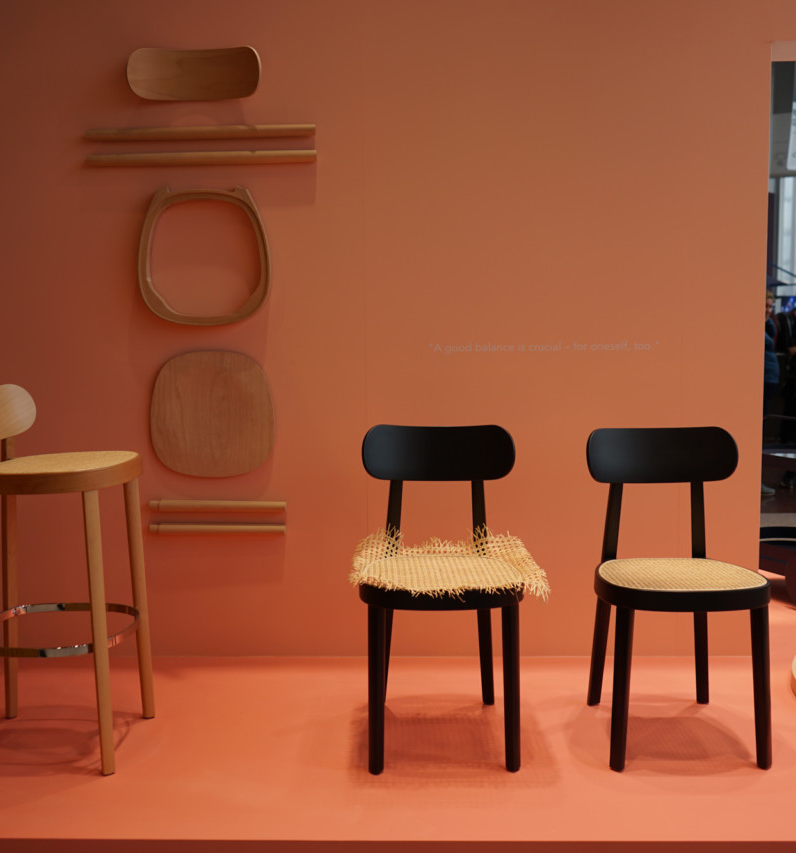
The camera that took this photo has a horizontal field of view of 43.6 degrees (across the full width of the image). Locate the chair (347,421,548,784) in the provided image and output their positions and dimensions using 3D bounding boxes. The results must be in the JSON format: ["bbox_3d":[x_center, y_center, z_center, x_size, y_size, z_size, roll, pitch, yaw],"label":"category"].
[{"bbox_3d":[0.126,0.439,2.707,0.475,0.831,0.503,-1,6,-2],"label":"chair"}]

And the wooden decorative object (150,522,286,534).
[{"bbox_3d":[-0.600,0.339,3.326,0.457,0.035,0.036,0,6,2],"label":"wooden decorative object"}]

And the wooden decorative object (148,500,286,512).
[{"bbox_3d":[-0.600,0.265,3.319,0.459,0.035,0.036,0,6,2],"label":"wooden decorative object"}]

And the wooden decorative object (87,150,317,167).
[{"bbox_3d":[-0.632,-0.860,3.201,0.743,0.042,0.043,0,6,2],"label":"wooden decorative object"}]

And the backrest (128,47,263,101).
[{"bbox_3d":[-0.642,-1.112,3.135,0.421,0.167,0.085,0,6,2],"label":"backrest"}]

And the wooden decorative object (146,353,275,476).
[{"bbox_3d":[-0.615,-0.043,3.292,0.415,0.418,0.025,0,6,2],"label":"wooden decorative object"}]

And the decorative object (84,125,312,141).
[{"bbox_3d":[-0.633,-0.941,3.192,0.742,0.042,0.043,0,6,2],"label":"decorative object"}]

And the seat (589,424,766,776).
[{"bbox_3d":[0.745,0.435,2.696,0.445,0.831,0.503,-1,6,0],"label":"seat"}]

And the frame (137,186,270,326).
[{"bbox_3d":[-0.627,-0.549,3.218,0.432,0.447,0.050,0,6,2],"label":"frame"}]

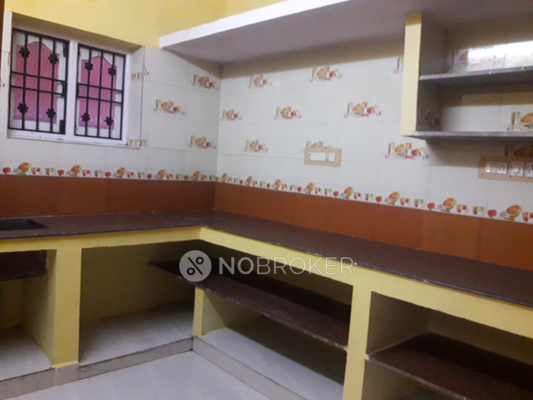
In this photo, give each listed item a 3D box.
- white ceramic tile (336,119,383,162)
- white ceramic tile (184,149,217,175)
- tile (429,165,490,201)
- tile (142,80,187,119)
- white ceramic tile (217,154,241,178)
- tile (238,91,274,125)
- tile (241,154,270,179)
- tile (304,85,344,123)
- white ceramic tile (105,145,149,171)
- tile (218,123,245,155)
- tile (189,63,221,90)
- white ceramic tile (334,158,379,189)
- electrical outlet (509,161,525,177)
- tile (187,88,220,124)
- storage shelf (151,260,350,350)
[{"bbox_3d":[0.579,-0.363,2.692,0.010,0.245,0.322,-1,7,-43],"label":"white ceramic tile"},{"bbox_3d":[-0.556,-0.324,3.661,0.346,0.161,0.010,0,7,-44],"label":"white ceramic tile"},{"bbox_3d":[1.034,-0.099,2.330,0.320,0.163,0.010,9,6,44],"label":"tile"},{"bbox_3d":[-0.704,-0.714,3.106,0.295,0.229,0.010,-1,7,-44],"label":"tile"},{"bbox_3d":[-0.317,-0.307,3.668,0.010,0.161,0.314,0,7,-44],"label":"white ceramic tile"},{"bbox_3d":[-0.064,-0.724,3.401,0.010,0.250,0.324,0,7,-44],"label":"tile"},{"bbox_3d":[-0.096,-0.271,3.406,0.010,0.158,0.322,-1,7,-43],"label":"tile"},{"bbox_3d":[0.349,-0.600,2.689,0.010,0.229,0.295,-1,7,-44],"label":"tile"},{"bbox_3d":[-1.027,-0.319,3.181,0.322,0.158,0.010,-1,7,-43],"label":"white ceramic tile"},{"bbox_3d":[-0.299,-0.507,3.617,0.010,0.245,0.314,-1,7,-43],"label":"tile"},{"bbox_3d":[-0.506,-1.015,3.602,0.341,0.230,0.010,0,7,-44],"label":"tile"},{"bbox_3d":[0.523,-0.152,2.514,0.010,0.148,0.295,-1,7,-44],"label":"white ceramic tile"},{"bbox_3d":[1.100,-0.138,1.905,0.020,0.069,0.060,-1,7,-44],"label":"electrical outlet"},{"bbox_3d":[-0.524,-0.777,3.622,0.341,0.250,0.010,0,7,-44],"label":"tile"},{"bbox_3d":[-0.058,0.604,2.934,1.878,0.025,0.624,9,6,44],"label":"storage shelf"}]

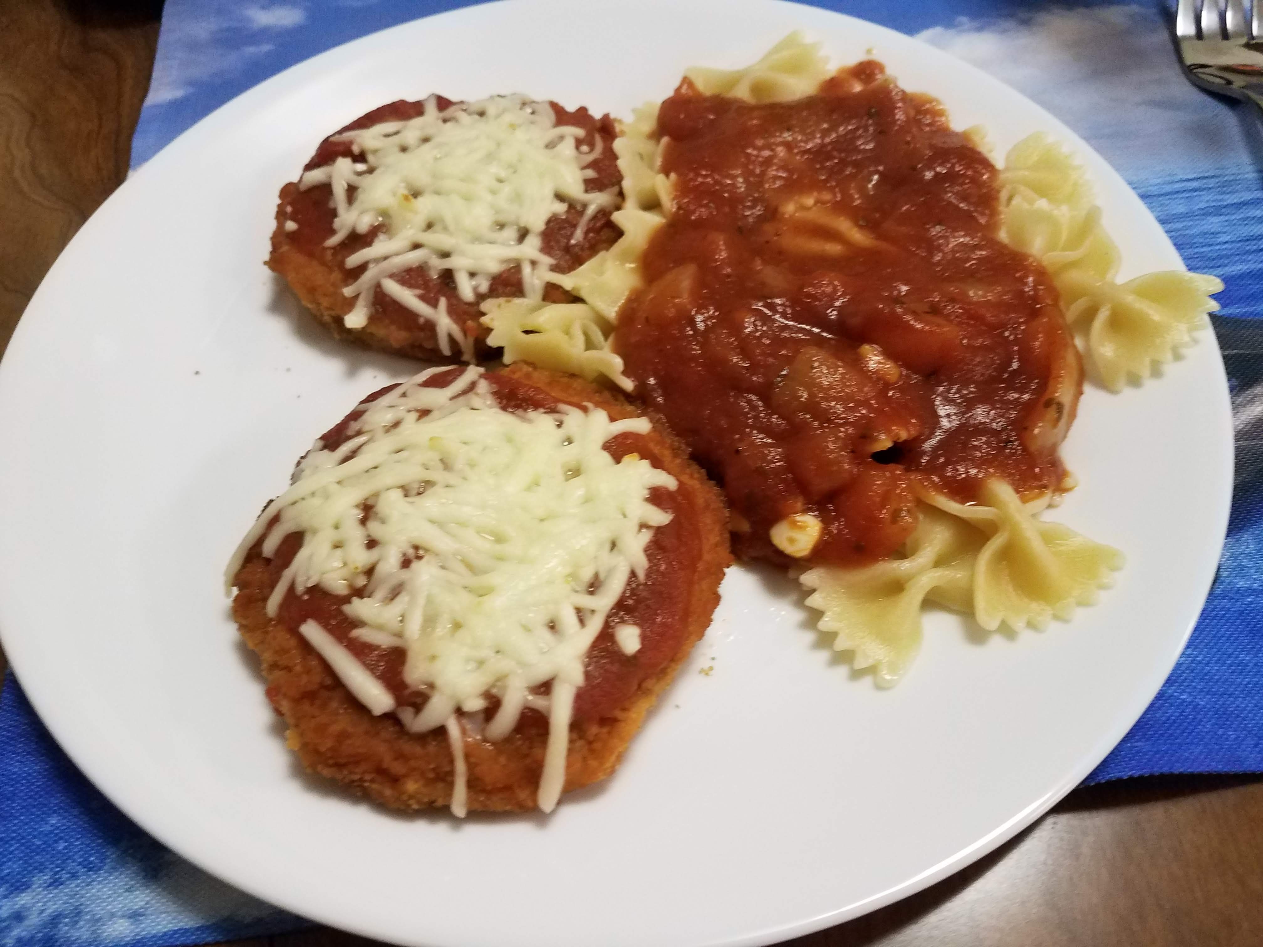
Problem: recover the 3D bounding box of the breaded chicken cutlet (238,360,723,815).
[{"bbox_3d":[-0.029,0.015,0.184,0.097,0.019,0.097,-5,56,0],"label":"breaded chicken cutlet"}]

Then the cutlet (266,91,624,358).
[{"bbox_3d":[-0.045,-0.068,0.240,0.095,0.019,0.095,-5,56,0],"label":"cutlet"}]

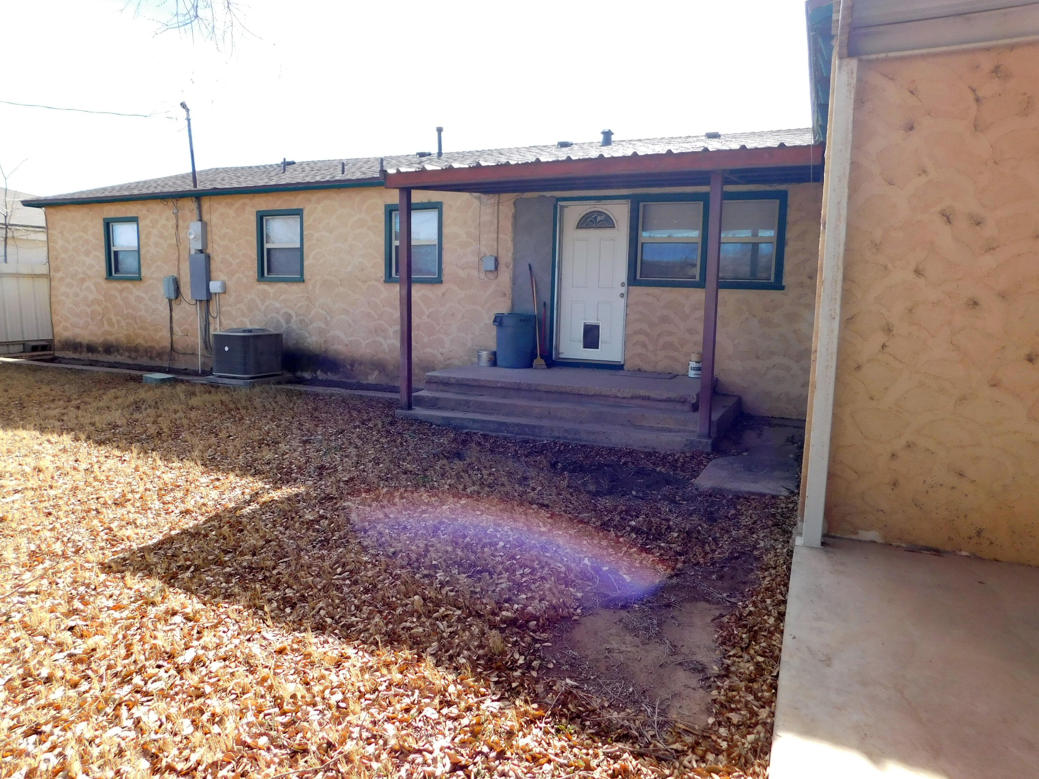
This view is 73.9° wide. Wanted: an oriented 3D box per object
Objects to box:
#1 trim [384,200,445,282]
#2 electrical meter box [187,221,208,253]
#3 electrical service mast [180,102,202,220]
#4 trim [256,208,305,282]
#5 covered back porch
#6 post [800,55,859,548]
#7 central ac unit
[{"bbox_3d":[-1.526,-2.125,10.074,0.980,1.145,0.100,4,8,23],"label":"trim"},{"bbox_3d":[-5.446,-2.594,11.622,0.270,0.465,0.220,4,8,23],"label":"electrical meter box"},{"bbox_3d":[-5.455,-3.780,11.469,0.180,1.892,0.160,0,9,24],"label":"electrical service mast"},{"bbox_3d":[-3.795,-2.288,11.059,0.980,1.140,0.100,4,8,23],"label":"trim"},{"bbox_3d":[0.983,-1.077,7.759,4.350,2.860,2.390,4,8,23],"label":"covered back porch"},{"bbox_3d":[1.589,-0.391,3.537,0.090,2.454,0.090,4,8,23],"label":"post"},{"bbox_3d":[-4.142,-0.574,10.524,0.720,0.715,0.730,4,8,23],"label":"central ac unit"}]

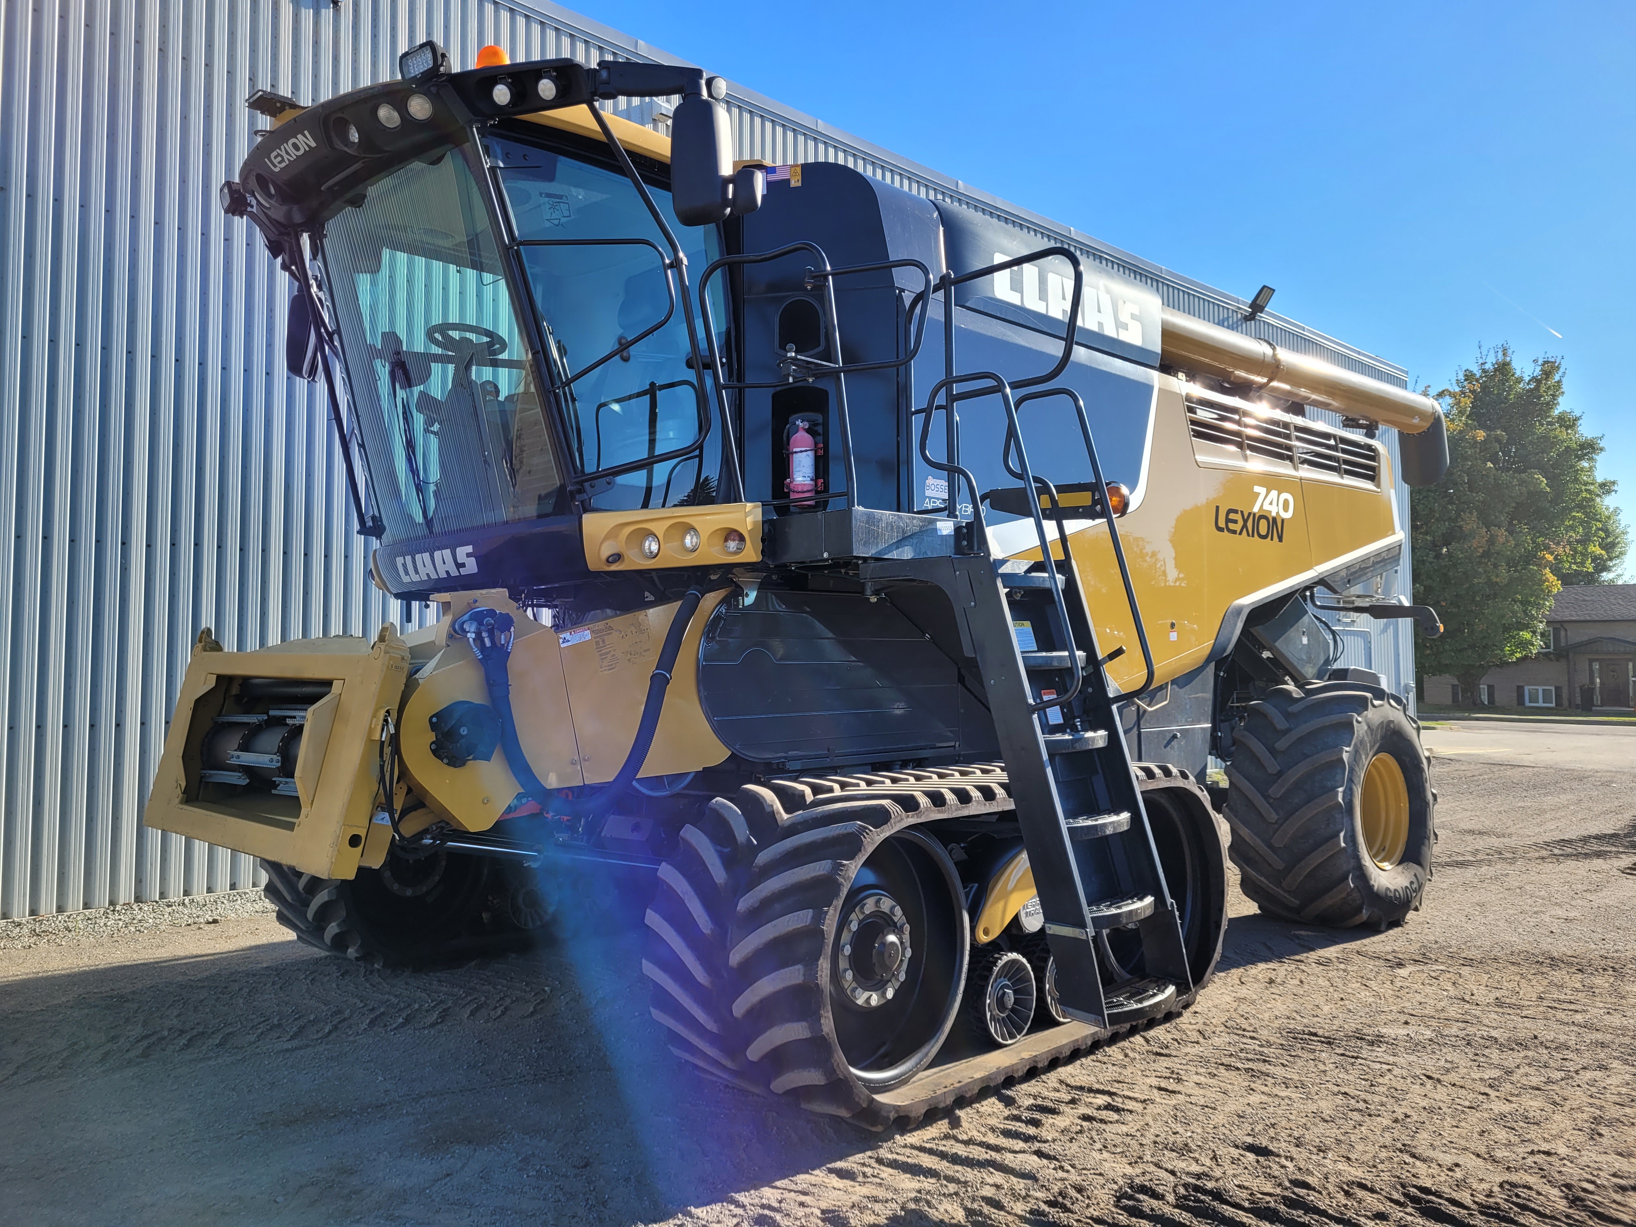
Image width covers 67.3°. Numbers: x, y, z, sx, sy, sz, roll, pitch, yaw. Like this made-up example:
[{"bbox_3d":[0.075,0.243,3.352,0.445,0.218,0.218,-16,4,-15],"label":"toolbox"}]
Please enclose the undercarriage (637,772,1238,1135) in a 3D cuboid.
[{"bbox_3d":[0.656,1.246,5.172,2.750,1.110,0.870,3,-5,-45],"label":"undercarriage"}]

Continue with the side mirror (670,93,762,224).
[{"bbox_3d":[-0.360,-1.609,4.350,0.310,0.420,0.140,-1,-4,12],"label":"side mirror"}]

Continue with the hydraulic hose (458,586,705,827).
[{"bbox_3d":[-0.888,0.361,4.778,1.090,0.880,0.260,3,-5,-45],"label":"hydraulic hose"}]

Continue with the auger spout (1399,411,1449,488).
[{"bbox_3d":[4.985,-1.355,10.100,0.360,0.620,0.330,3,-5,-45],"label":"auger spout"}]

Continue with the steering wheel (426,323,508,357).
[{"bbox_3d":[-1.599,-1.244,5.600,0.390,0.070,0.390,-4,-17,45],"label":"steering wheel"}]

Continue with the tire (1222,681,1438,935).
[{"bbox_3d":[3.221,1.195,7.760,1.610,1.550,0.760,3,-5,-45],"label":"tire"}]

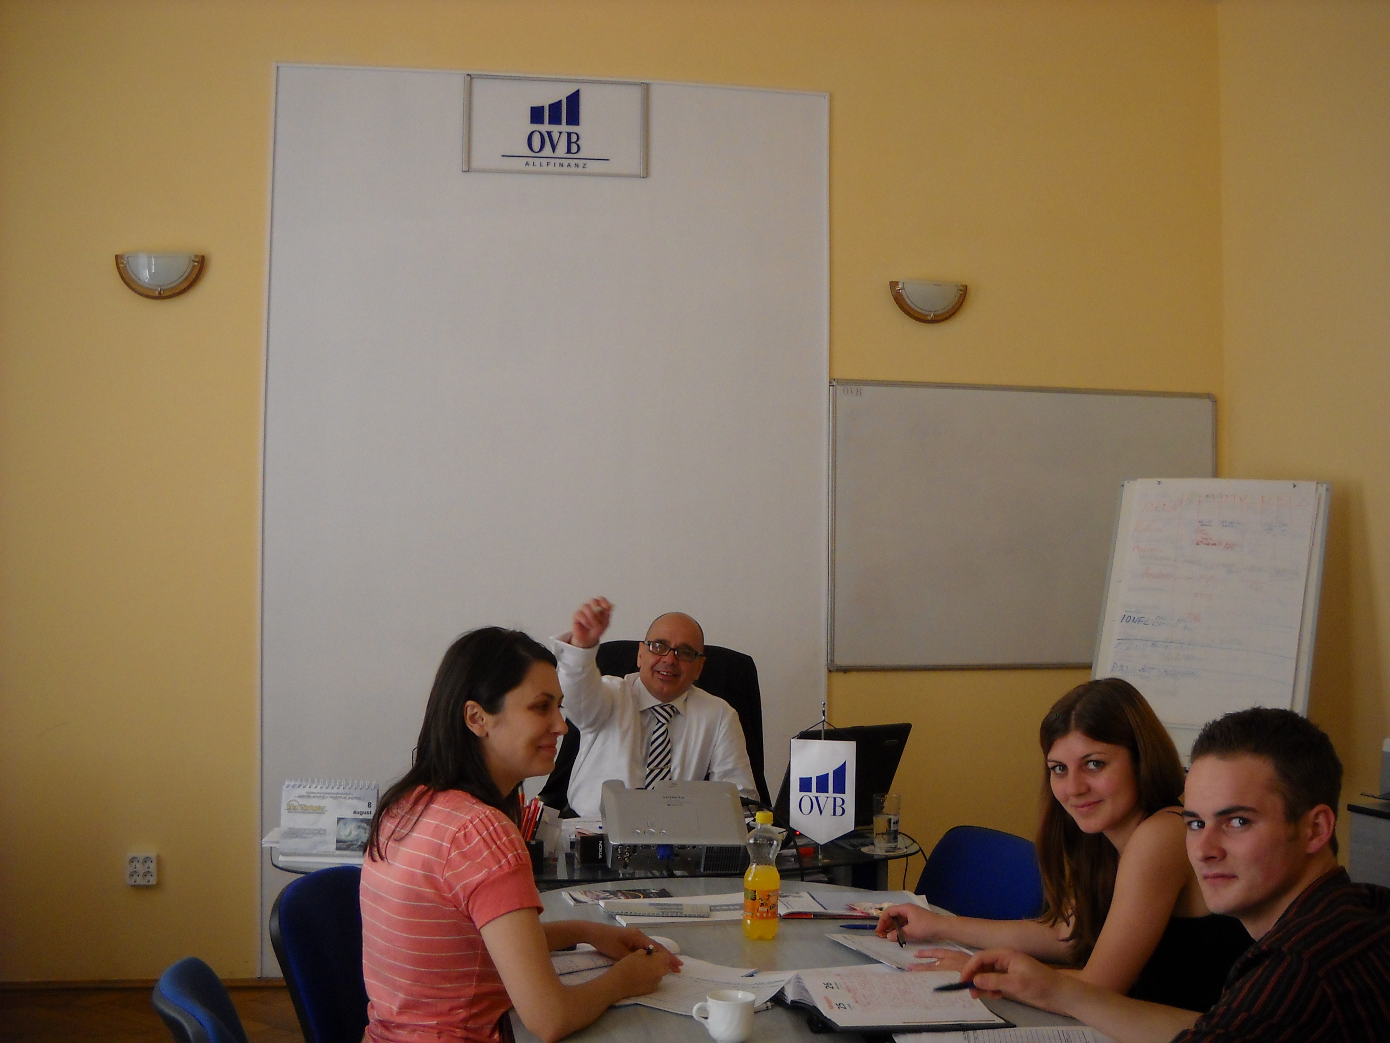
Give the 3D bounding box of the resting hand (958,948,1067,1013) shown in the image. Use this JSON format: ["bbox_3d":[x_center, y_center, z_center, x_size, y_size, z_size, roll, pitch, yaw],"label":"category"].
[{"bbox_3d":[0.453,0.655,2.350,0.145,0.080,0.085,-1,-3,35],"label":"resting hand"}]

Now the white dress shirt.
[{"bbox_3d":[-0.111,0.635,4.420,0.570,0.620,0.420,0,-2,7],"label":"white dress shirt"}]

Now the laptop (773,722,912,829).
[{"bbox_3d":[0.261,0.636,3.955,0.360,0.258,0.354,2,-3,-39],"label":"laptop"}]

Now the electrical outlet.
[{"bbox_3d":[-1.790,1.126,5.329,0.103,0.106,0.040,1,-2,-10],"label":"electrical outlet"}]

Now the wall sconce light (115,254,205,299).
[{"bbox_3d":[-1.750,-0.802,5.393,0.288,0.150,0.085,1,-2,-10],"label":"wall sconce light"}]

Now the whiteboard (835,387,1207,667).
[{"bbox_3d":[1.184,0.016,5.896,1.470,1.010,0.030,1,-2,-10],"label":"whiteboard"}]

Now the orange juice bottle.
[{"bbox_3d":[0.120,0.638,2.970,0.067,0.232,0.067,0,-2,0],"label":"orange juice bottle"}]

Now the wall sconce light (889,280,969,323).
[{"bbox_3d":[0.830,-0.780,5.837,0.288,0.150,0.085,1,-2,-10],"label":"wall sconce light"}]

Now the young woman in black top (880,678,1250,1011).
[{"bbox_3d":[0.563,0.846,2.468,0.660,1.220,0.470,0,-2,19],"label":"young woman in black top"}]

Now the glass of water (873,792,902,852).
[{"bbox_3d":[0.438,0.685,3.750,0.062,0.135,0.062,0,-2,0],"label":"glass of water"}]

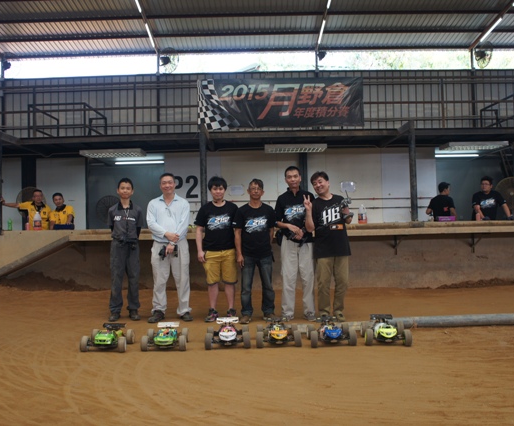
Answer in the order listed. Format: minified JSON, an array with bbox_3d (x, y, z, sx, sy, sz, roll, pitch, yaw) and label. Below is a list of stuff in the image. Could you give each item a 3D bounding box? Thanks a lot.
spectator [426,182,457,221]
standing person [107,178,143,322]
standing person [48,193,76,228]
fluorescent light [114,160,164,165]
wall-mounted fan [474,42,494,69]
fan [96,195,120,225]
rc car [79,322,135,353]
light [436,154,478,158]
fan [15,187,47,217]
[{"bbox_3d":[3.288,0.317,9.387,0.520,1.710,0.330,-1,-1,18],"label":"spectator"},{"bbox_3d":[-1.550,0.419,6.288,0.430,1.650,0.290,-1,-1,-5],"label":"standing person"},{"bbox_3d":[-3.404,0.480,9.337,0.470,1.670,0.350,-1,-1,-3],"label":"standing person"},{"bbox_3d":[-2.612,-1.132,12.000,1.200,0.070,0.080,-1,-1,0],"label":"fluorescent light"},{"bbox_3d":[5.312,-3.694,12.500,0.620,0.620,0.380,-1,11,-29],"label":"wall-mounted fan"},{"bbox_3d":[-3.298,-0.061,12.000,0.620,0.620,0.320,-1,-1,-6],"label":"fan"},{"bbox_3d":[-1.420,1.192,5.090,0.425,0.200,0.520,-1,-1,1],"label":"rc car"},{"bbox_3d":[4.486,-1.293,12.200,1.200,0.080,0.100,-1,-1,0],"label":"light"},{"bbox_3d":[-4.607,-0.231,10.900,0.620,0.620,0.360,-1,2,-7],"label":"fan"}]

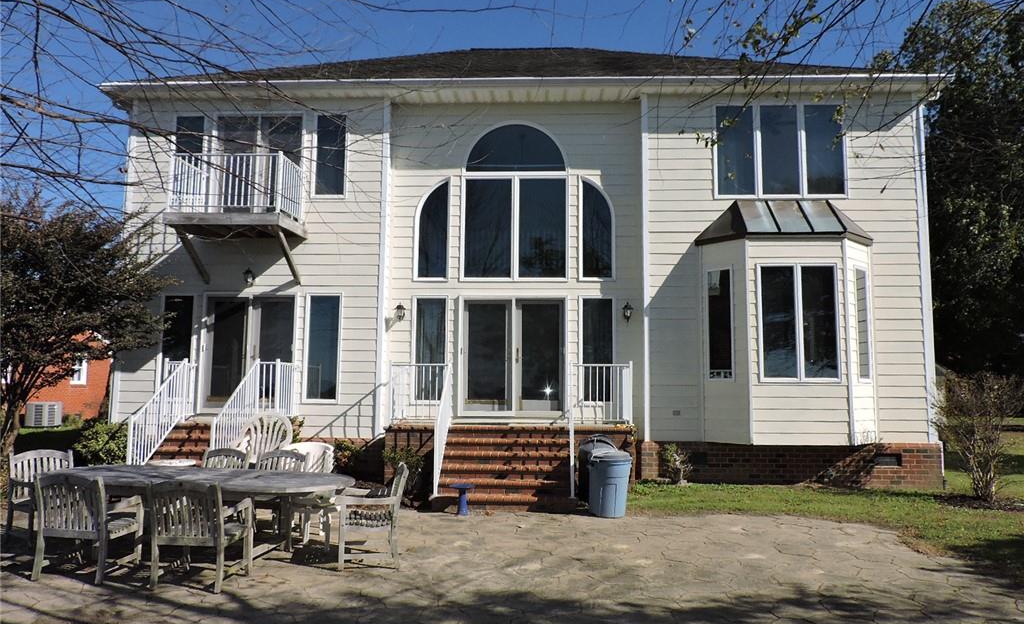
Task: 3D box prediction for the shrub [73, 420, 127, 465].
[{"bbox_3d":[-6.071,2.093,10.500,0.880,1.000,0.850,0,-6,0],"label":"shrub"}]

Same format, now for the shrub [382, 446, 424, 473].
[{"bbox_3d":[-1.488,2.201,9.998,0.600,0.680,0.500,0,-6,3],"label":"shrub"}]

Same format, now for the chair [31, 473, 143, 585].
[{"bbox_3d":[-3.485,1.712,5.861,0.620,0.890,0.650,0,-6,5],"label":"chair"}]

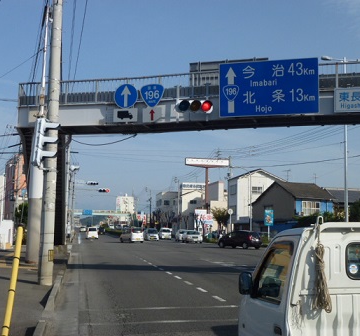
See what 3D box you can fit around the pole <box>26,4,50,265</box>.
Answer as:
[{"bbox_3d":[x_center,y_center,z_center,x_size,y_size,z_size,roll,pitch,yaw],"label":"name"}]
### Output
[{"bbox_3d":[-5.644,-1.424,21.312,0.600,10.400,0.600,2,-7,-12],"label":"pole"}]

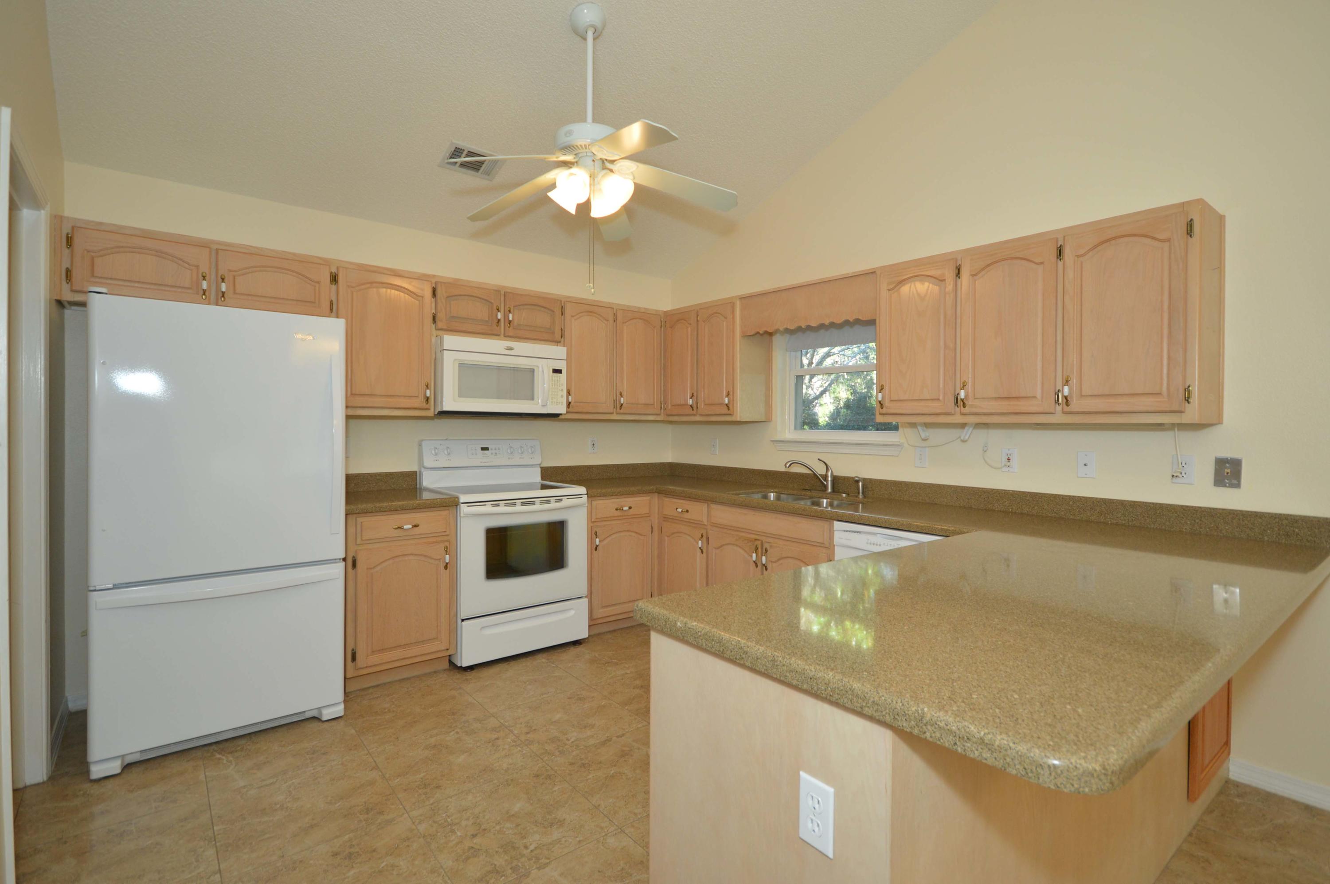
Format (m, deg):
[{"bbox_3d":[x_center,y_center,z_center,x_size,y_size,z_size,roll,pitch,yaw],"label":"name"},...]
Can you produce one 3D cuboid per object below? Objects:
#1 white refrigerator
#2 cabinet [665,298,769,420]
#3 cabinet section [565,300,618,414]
[{"bbox_3d":[-1.978,0.331,2.798,0.840,1.770,0.805,-1,2,-39],"label":"white refrigerator"},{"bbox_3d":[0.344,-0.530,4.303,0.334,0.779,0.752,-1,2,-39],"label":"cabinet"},{"bbox_3d":[-0.575,-0.535,4.165,0.375,0.700,0.355,0,2,-38],"label":"cabinet section"}]

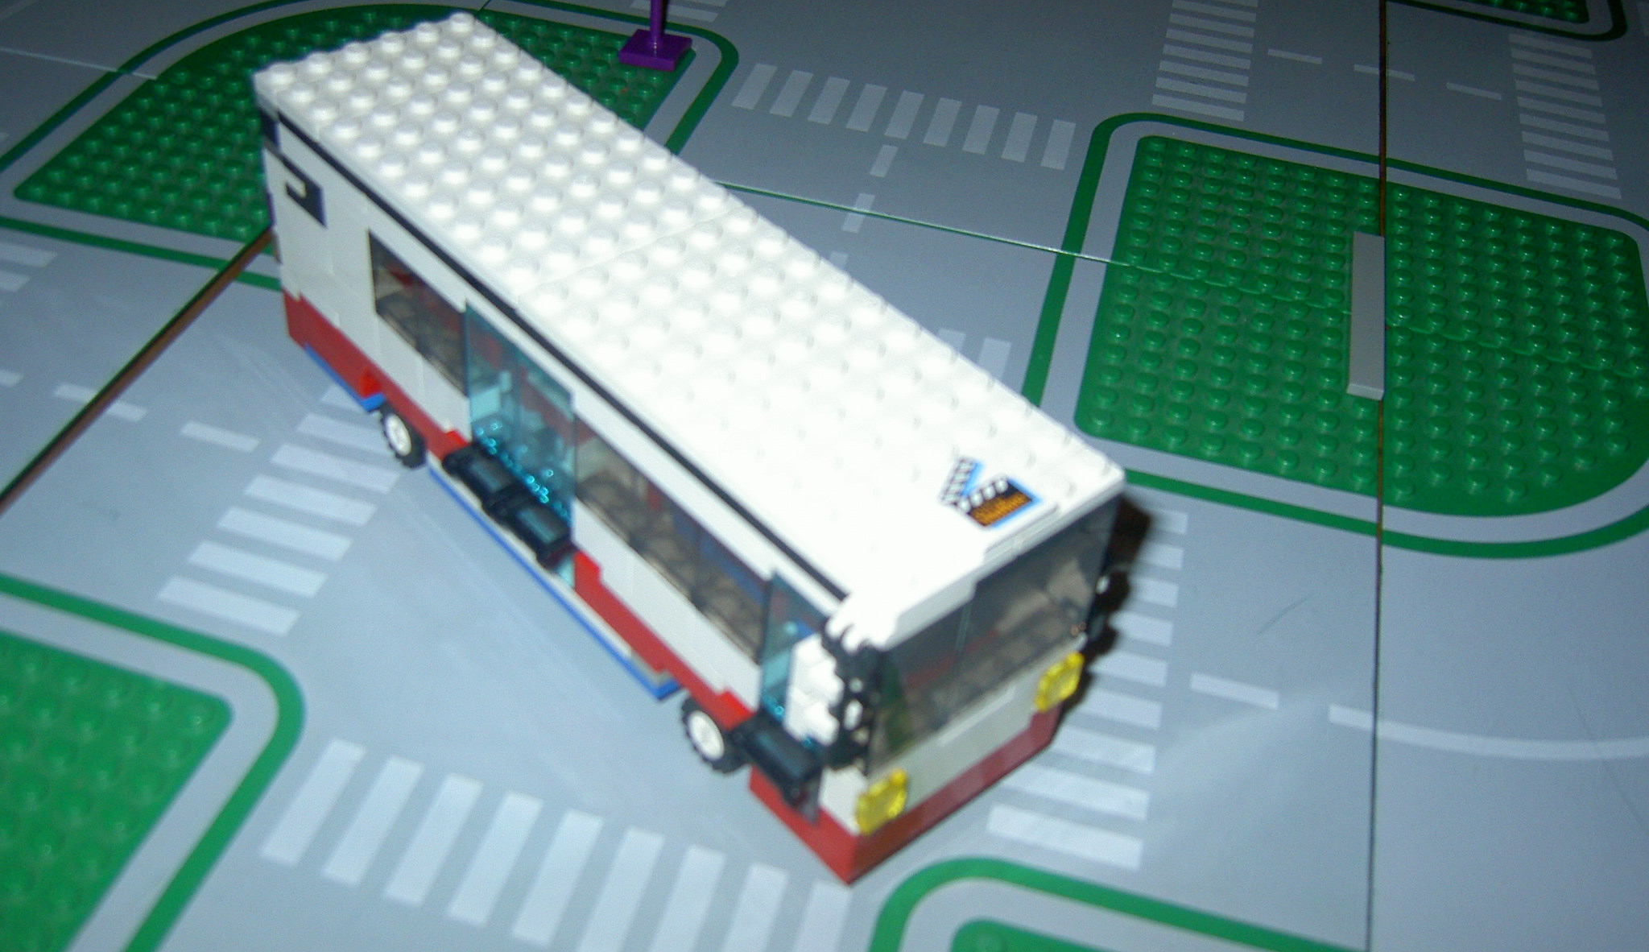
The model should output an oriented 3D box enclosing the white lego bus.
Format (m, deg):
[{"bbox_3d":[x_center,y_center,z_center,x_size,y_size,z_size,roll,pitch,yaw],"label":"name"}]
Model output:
[{"bbox_3d":[-0.035,-0.013,0.294,0.051,0.069,0.178,-29,52,-32],"label":"white lego bus"}]

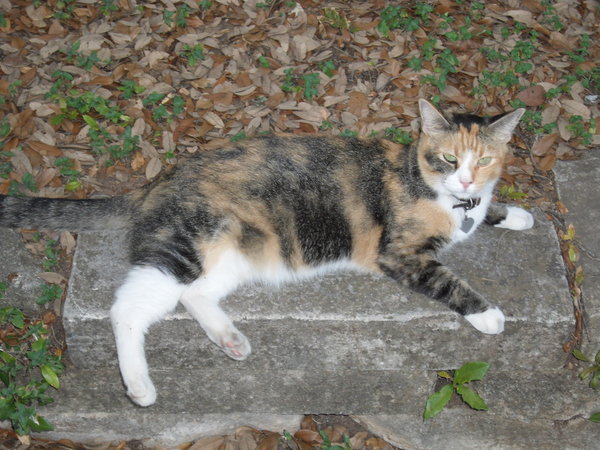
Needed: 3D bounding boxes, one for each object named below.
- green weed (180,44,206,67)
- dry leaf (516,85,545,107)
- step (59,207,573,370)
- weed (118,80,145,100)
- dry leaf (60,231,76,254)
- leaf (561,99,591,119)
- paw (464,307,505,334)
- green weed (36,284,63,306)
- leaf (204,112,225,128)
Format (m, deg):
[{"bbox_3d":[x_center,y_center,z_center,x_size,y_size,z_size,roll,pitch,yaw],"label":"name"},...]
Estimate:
[{"bbox_3d":[-0.166,-0.264,2.052,0.041,0.022,0.032,0,41,-1],"label":"green weed"},{"bbox_3d":[0.327,-0.184,1.870,0.037,0.014,0.027,0,42,0],"label":"dry leaf"},{"bbox_3d":[0.024,0.072,1.756,0.637,0.093,0.245,0,41,-1],"label":"step"},{"bbox_3d":[-0.253,-0.202,1.980,0.039,0.022,0.026,0,41,-1],"label":"weed"},{"bbox_3d":[-0.291,0.022,1.655,0.018,0.011,0.036,-4,42,-5],"label":"dry leaf"},{"bbox_3d":[0.396,-0.167,1.883,0.028,0.012,0.055,-32,50,-31],"label":"leaf"},{"bbox_3d":[0.228,0.118,1.626,0.043,0.027,0.032,31,49,30],"label":"paw"},{"bbox_3d":[-0.300,0.084,1.576,0.031,0.018,0.022,0,42,0],"label":"green weed"},{"bbox_3d":[-0.120,-0.145,1.829,0.014,0.009,0.036,-31,50,-30],"label":"leaf"}]

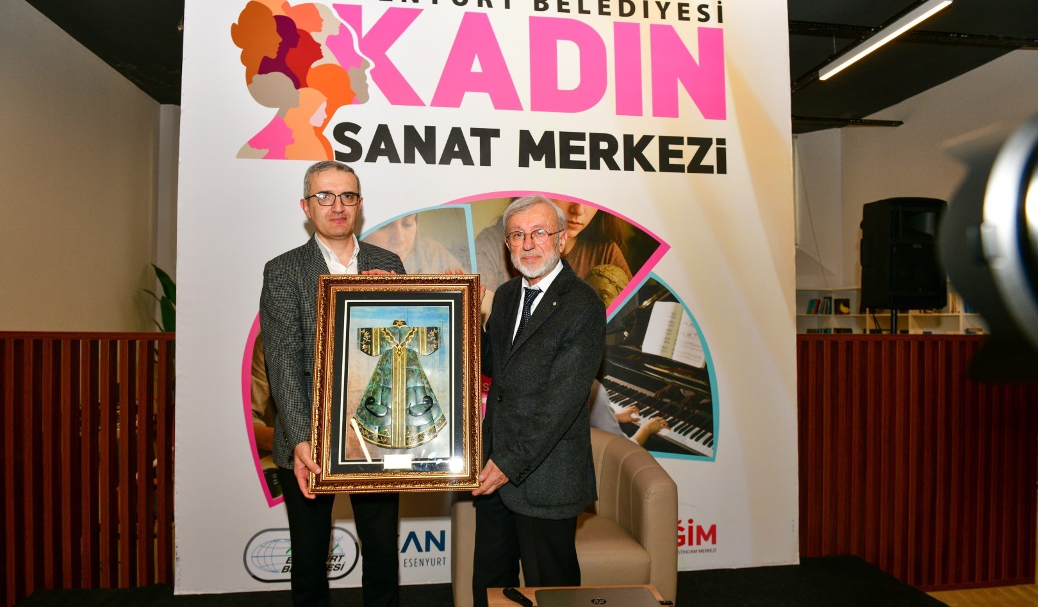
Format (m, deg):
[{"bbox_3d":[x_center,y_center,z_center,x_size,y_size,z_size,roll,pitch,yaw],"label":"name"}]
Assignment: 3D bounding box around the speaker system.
[{"bbox_3d":[2.430,-0.305,4.460,0.425,0.675,0.370,0,1,-14],"label":"speaker system"}]

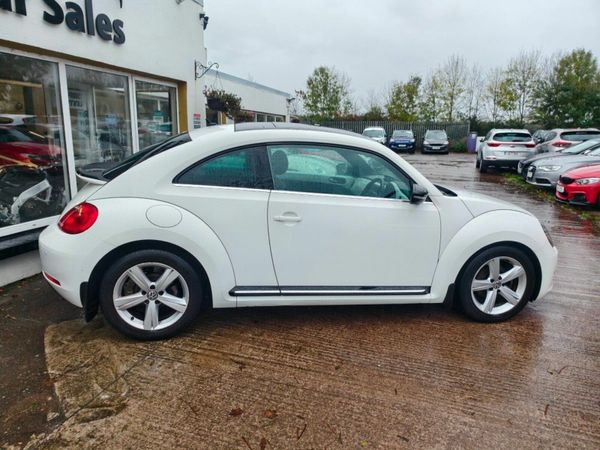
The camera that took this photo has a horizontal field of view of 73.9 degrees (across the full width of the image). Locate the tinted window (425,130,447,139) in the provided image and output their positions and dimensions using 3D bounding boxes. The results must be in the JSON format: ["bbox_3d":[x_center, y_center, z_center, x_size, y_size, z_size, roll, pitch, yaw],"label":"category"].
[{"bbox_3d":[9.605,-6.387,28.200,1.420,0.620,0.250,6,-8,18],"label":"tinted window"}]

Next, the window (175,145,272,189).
[{"bbox_3d":[-0.515,-0.396,2.707,0.635,0.318,0.080,1,-12,-6],"label":"window"}]

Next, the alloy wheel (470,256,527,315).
[{"bbox_3d":[1.512,0.446,3.129,0.490,0.490,0.210,0,14,-10],"label":"alloy wheel"}]

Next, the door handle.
[{"bbox_3d":[-0.085,-0.043,2.686,0.200,0.047,0.050,0,14,-10],"label":"door handle"}]

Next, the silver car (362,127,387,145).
[{"bbox_3d":[5.712,-6.290,29.791,1.770,1.700,4.200,5,14,12],"label":"silver car"}]

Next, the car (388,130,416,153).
[{"bbox_3d":[7.709,-6.152,29.400,1.830,1.660,4.450,6,14,15],"label":"car"}]

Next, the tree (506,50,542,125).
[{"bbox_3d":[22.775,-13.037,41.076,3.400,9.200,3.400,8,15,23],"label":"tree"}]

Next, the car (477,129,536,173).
[{"bbox_3d":[8.247,-3.026,16.084,1.855,1.640,4.460,7,14,20],"label":"car"}]

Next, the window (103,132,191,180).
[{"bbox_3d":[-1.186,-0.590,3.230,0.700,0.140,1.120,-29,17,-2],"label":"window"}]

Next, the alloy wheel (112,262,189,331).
[{"bbox_3d":[-0.986,0.452,2.705,0.482,0.482,0.180,0,14,-10],"label":"alloy wheel"}]

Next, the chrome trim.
[{"bbox_3d":[0.252,0.473,2.871,1.490,0.062,0.040,1,13,-11],"label":"chrome trim"}]

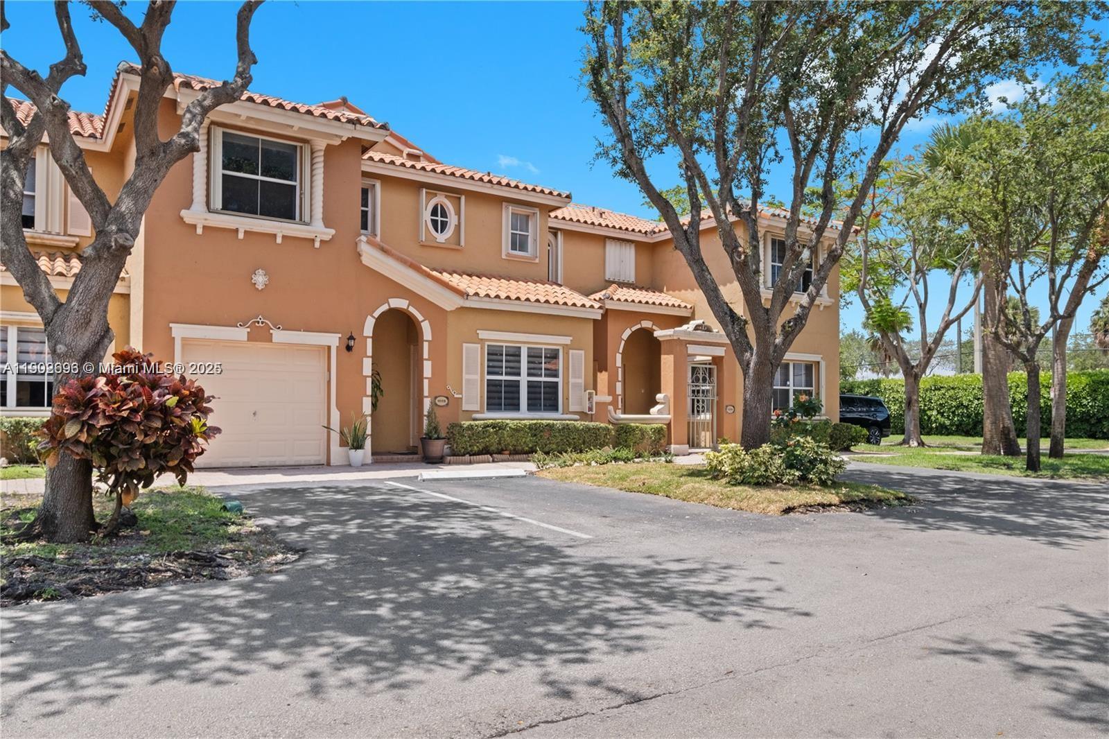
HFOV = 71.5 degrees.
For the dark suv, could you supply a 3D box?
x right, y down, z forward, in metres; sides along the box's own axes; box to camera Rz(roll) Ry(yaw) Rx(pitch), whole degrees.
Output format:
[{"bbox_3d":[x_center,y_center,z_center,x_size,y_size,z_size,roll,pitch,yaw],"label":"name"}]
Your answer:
[{"bbox_3d":[9.600,1.840,27.400,5.200,1.880,2.030,2,-3,-32],"label":"dark suv"}]

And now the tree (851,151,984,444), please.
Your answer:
[{"bbox_3d":[12.750,-2.400,27.200,4.900,10.100,4.700,-1,-3,25],"label":"tree"}]

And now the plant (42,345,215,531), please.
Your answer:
[{"bbox_3d":[-3.570,0.590,6.450,1.420,1.520,1.300,2,-3,-29],"label":"plant"}]

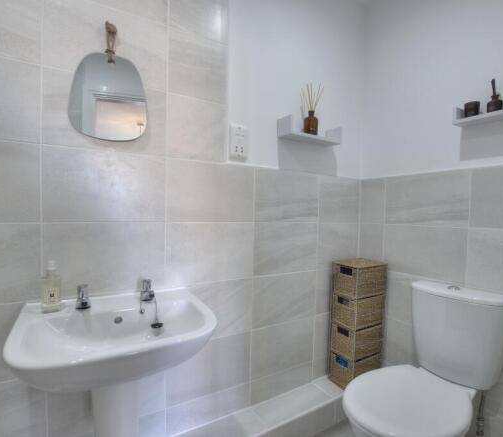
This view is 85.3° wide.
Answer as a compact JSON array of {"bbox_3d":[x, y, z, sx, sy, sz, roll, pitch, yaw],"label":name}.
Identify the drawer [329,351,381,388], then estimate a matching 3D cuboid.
[{"bbox_3d":[0.569,0.814,1.505,0.212,0.162,0.165,0,1,-30],"label":"drawer"}]

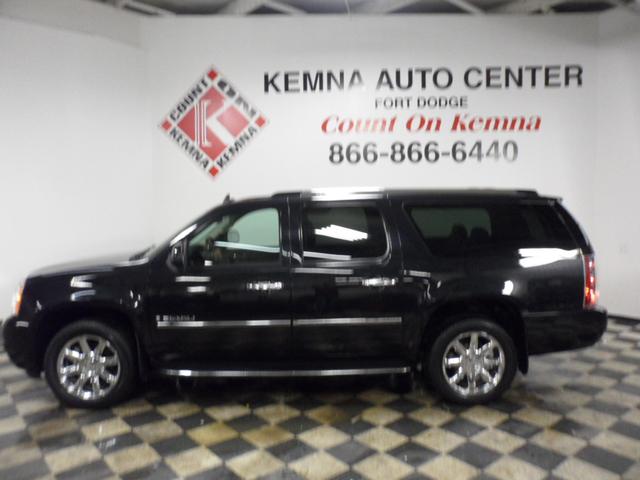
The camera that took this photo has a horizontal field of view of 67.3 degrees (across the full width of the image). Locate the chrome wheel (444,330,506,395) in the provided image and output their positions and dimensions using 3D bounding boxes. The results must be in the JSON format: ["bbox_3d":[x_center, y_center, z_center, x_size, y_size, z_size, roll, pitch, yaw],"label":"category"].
[{"bbox_3d":[1.340,1.075,4.288,0.550,0.550,0.210,-1,2,0],"label":"chrome wheel"}]

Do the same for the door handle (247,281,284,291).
[{"bbox_3d":[-0.478,0.392,4.137,0.303,0.075,0.060,-1,2,0],"label":"door handle"}]

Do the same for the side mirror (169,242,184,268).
[{"bbox_3d":[-1.200,0.138,4.022,0.130,0.220,0.250,-1,2,0],"label":"side mirror"}]

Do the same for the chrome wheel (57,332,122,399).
[{"bbox_3d":[-2.013,1.105,4.269,0.550,0.550,0.210,-1,2,0],"label":"chrome wheel"}]

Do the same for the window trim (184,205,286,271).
[{"bbox_3d":[-0.747,-0.027,4.249,0.901,0.604,0.070,-1,-15,0],"label":"window trim"}]

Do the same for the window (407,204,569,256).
[{"bbox_3d":[1.511,-0.087,4.259,1.490,0.478,0.050,-1,-15,0],"label":"window"}]

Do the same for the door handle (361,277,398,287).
[{"bbox_3d":[0.513,0.358,4.141,0.315,0.075,0.060,-1,2,0],"label":"door handle"}]

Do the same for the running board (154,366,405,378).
[{"bbox_3d":[-0.311,1.147,4.241,2.194,0.090,0.170,-1,2,0],"label":"running board"}]

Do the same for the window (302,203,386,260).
[{"bbox_3d":[0.217,-0.070,4.252,0.743,0.514,0.050,-1,-15,0],"label":"window"}]

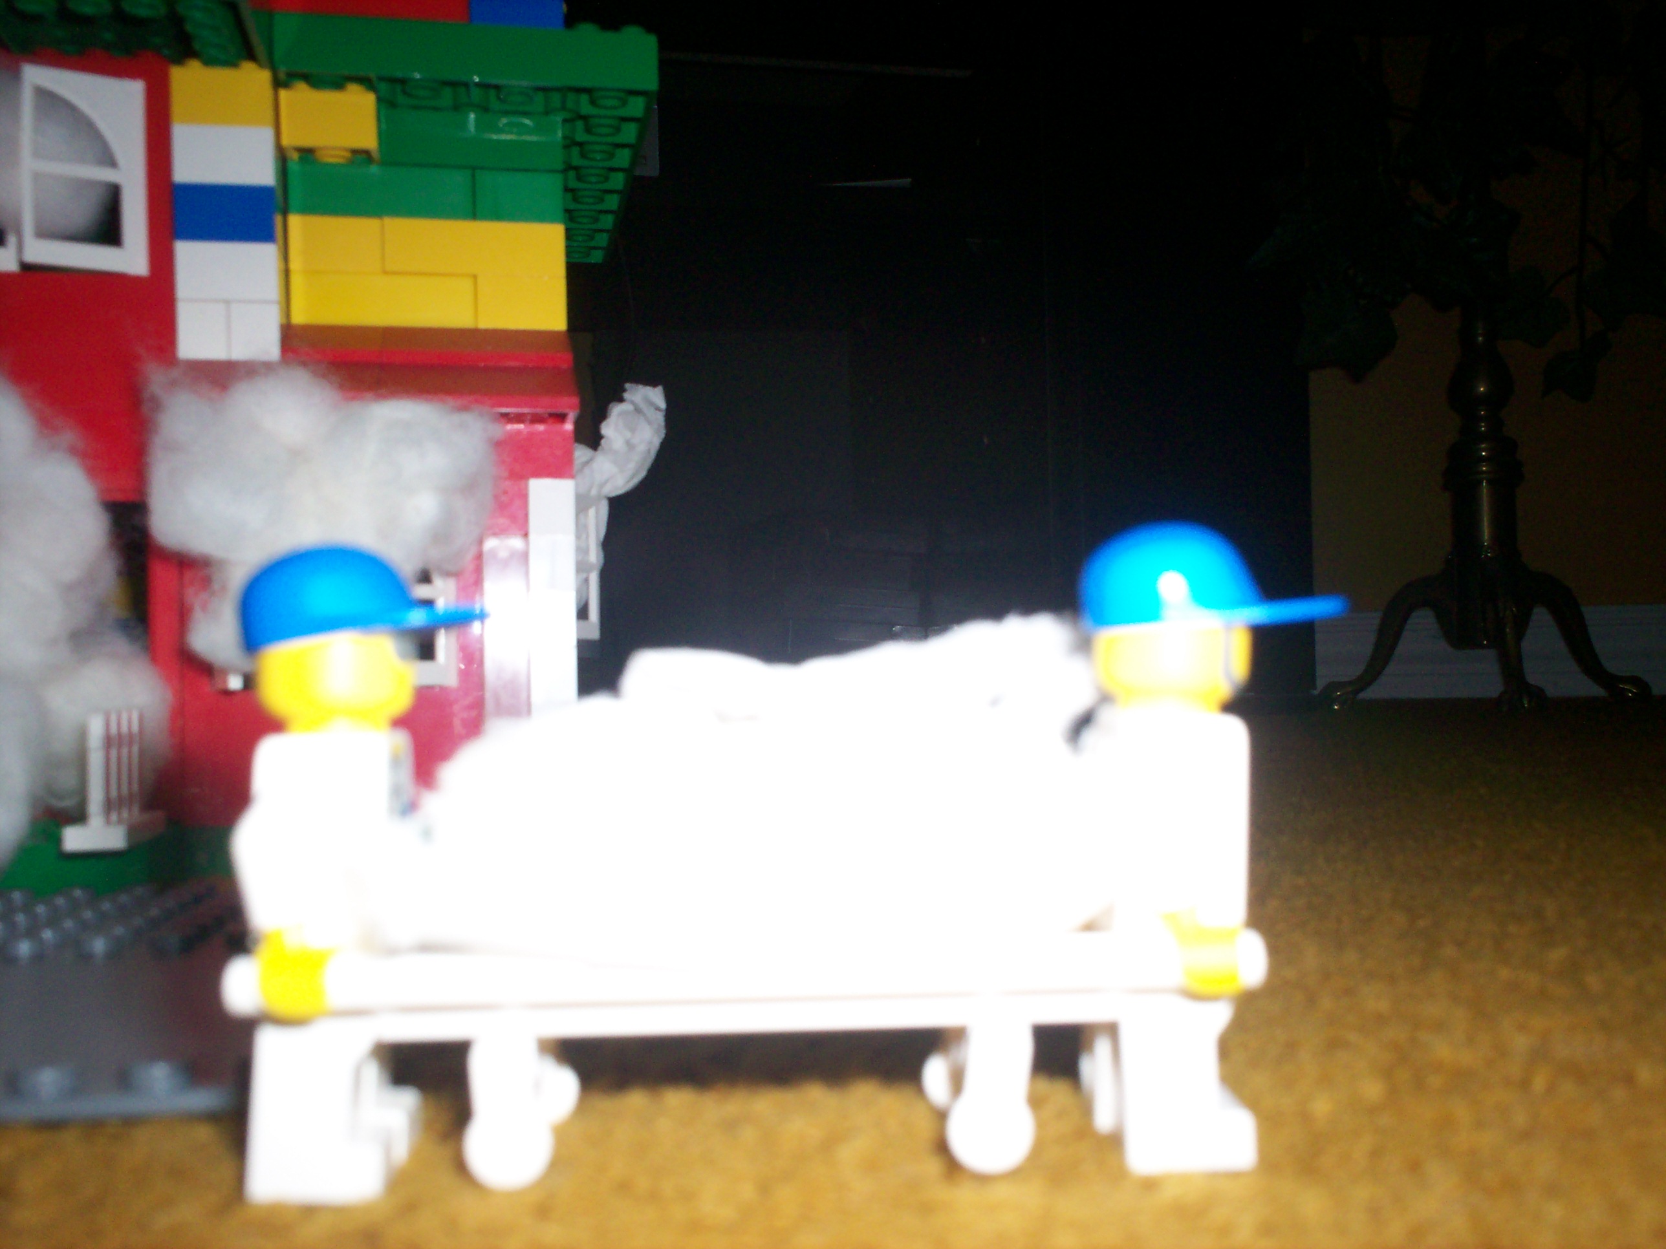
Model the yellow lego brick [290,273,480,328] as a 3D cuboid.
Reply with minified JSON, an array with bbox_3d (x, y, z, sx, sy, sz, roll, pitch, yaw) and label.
[{"bbox_3d":[-0.081,-0.057,0.312,0.032,0.010,0.014,-1,-2,-13],"label":"yellow lego brick"}]

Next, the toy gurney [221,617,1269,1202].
[{"bbox_3d":[-0.005,0.016,0.113,0.062,0.034,0.025,-1,-1,-2],"label":"toy gurney"}]

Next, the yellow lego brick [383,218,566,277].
[{"bbox_3d":[-0.065,-0.067,0.316,0.032,0.010,0.014,-1,-2,-13],"label":"yellow lego brick"}]

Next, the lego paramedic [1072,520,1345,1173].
[{"bbox_3d":[0.025,0.014,0.115,0.017,0.041,0.025,-1,-1,-1],"label":"lego paramedic"}]

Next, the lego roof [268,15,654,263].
[{"bbox_3d":[-0.075,-0.096,0.357,0.064,0.011,0.128,-1,-2,-12],"label":"lego roof"}]

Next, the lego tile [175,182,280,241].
[{"bbox_3d":[-0.101,-0.067,0.290,0.016,0.010,0.014,-1,-2,-11],"label":"lego tile"}]

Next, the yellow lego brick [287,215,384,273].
[{"bbox_3d":[-0.089,-0.067,0.310,0.016,0.010,0.014,-1,-2,-13],"label":"yellow lego brick"}]

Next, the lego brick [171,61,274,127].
[{"bbox_3d":[-0.101,-0.087,0.290,0.016,0.011,0.014,-1,-2,-11],"label":"lego brick"}]

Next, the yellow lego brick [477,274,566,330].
[{"bbox_3d":[-0.057,-0.058,0.317,0.016,0.010,0.014,-1,-2,-13],"label":"yellow lego brick"}]

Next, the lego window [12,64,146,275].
[{"bbox_3d":[-0.120,-0.072,0.277,0.018,0.031,0.003,-1,0,-33],"label":"lego window"}]

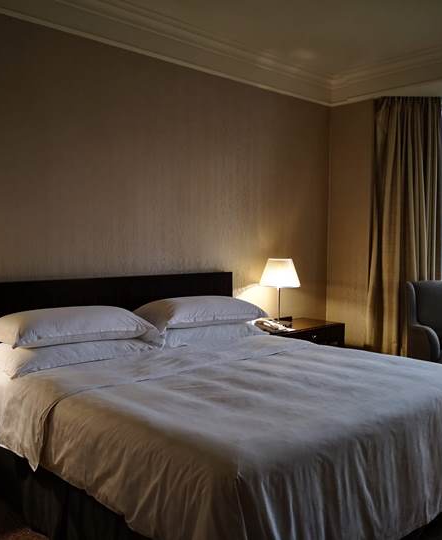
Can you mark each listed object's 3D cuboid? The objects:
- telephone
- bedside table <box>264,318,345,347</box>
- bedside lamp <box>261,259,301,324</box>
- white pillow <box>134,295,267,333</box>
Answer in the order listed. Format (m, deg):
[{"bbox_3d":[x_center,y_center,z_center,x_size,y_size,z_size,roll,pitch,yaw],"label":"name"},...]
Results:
[{"bbox_3d":[0.415,0.442,4.435,0.230,0.085,0.200,2,3,30],"label":"telephone"},{"bbox_3d":[0.608,0.760,4.713,0.876,0.591,0.457,-2,4,-43],"label":"bedside table"},{"bbox_3d":[0.491,0.190,4.695,0.348,0.561,0.348,0,3,0],"label":"bedside lamp"},{"bbox_3d":[-0.151,0.272,3.783,0.914,0.171,0.546,-2,4,-43],"label":"white pillow"}]

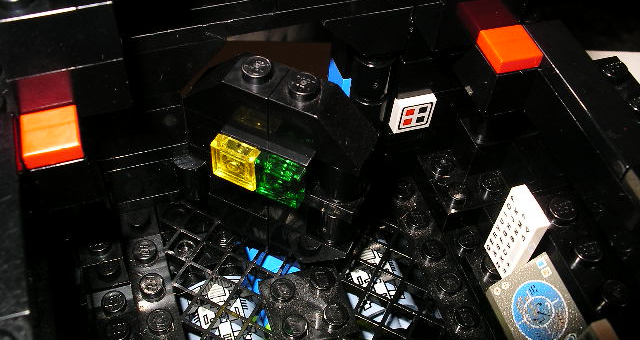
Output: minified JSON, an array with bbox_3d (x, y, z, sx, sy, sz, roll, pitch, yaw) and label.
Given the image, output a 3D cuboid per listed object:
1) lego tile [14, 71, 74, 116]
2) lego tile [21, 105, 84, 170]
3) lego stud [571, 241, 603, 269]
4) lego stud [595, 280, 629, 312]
[{"bbox_3d":[-0.042,-0.012,0.105,0.008,0.003,0.008,-13,54,-14],"label":"lego tile"},{"bbox_3d":[-0.040,-0.005,0.102,0.008,0.003,0.008,-13,54,-14],"label":"lego tile"},{"bbox_3d":[0.045,0.014,0.114,0.005,0.002,0.005,2,52,-3],"label":"lego stud"},{"bbox_3d":[0.047,0.020,0.110,0.005,0.002,0.005,2,52,-3],"label":"lego stud"}]

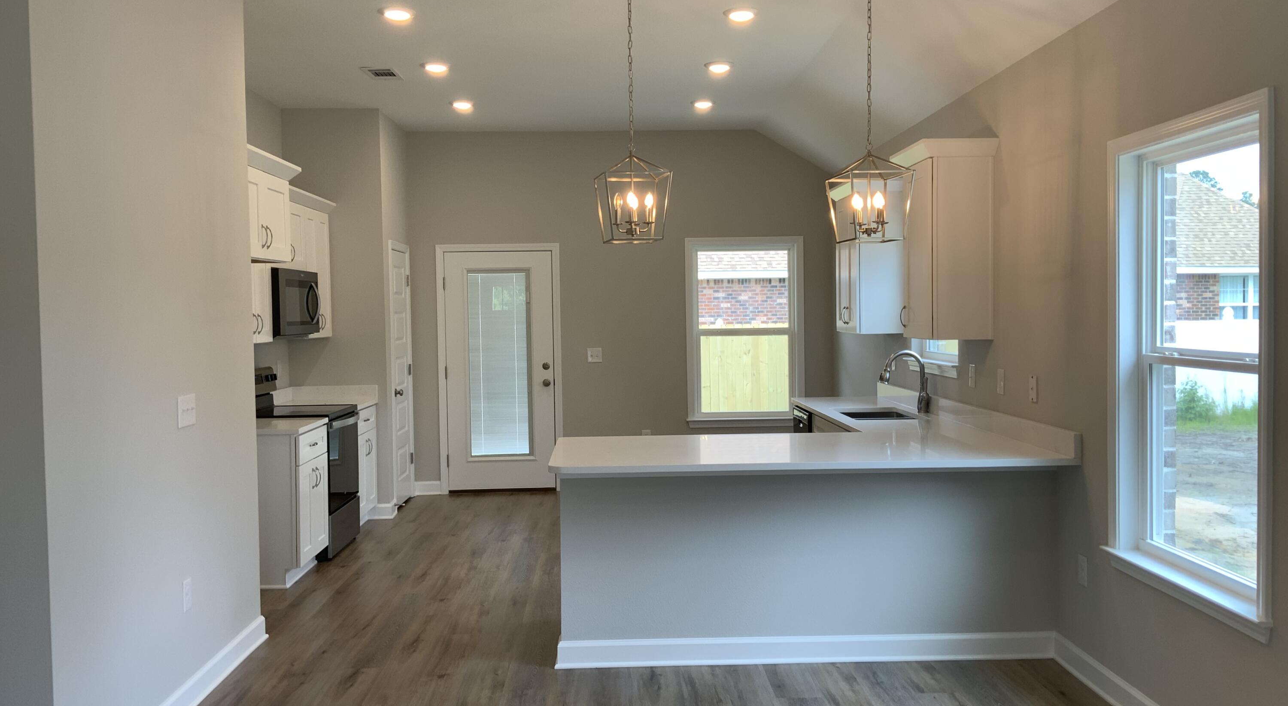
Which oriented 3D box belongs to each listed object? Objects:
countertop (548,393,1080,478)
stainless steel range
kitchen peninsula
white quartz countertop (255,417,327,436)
[{"bbox_3d":[0.658,0.358,6.095,2.193,0.135,3.342,-1,2,-2],"label":"countertop"},{"bbox_3d":[-2.274,0.703,7.090,0.677,1.179,0.760,-1,2,-2],"label":"stainless steel range"},{"bbox_3d":[0.655,0.793,6.061,2.175,1.008,3.311,-1,2,-1],"label":"kitchen peninsula"},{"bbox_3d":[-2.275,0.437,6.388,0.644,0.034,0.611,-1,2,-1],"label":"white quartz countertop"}]

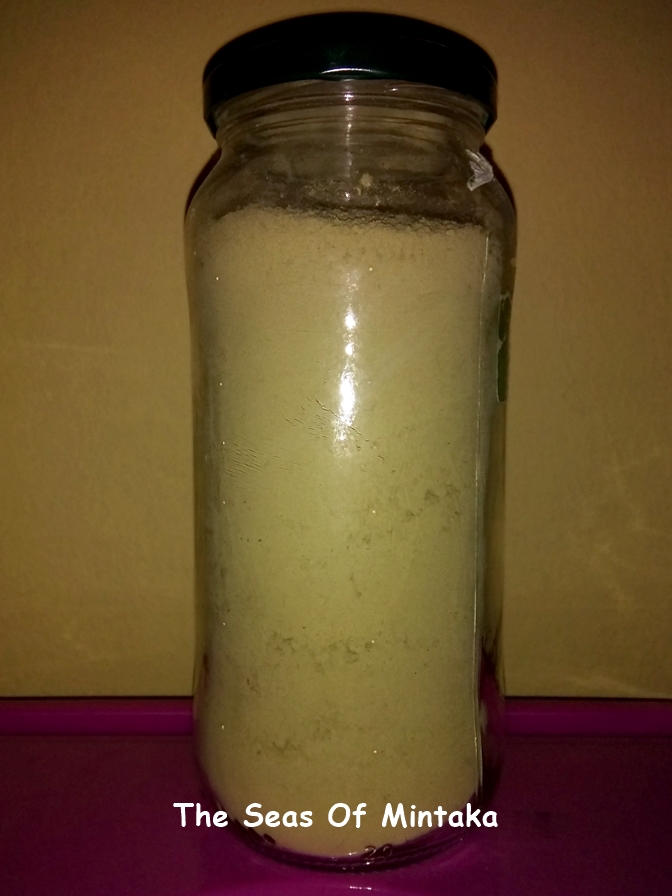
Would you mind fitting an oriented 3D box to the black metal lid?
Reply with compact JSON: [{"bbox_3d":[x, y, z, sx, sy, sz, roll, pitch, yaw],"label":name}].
[{"bbox_3d":[0.003,-0.081,0.171,0.068,0.011,0.068,0,5,0],"label":"black metal lid"}]

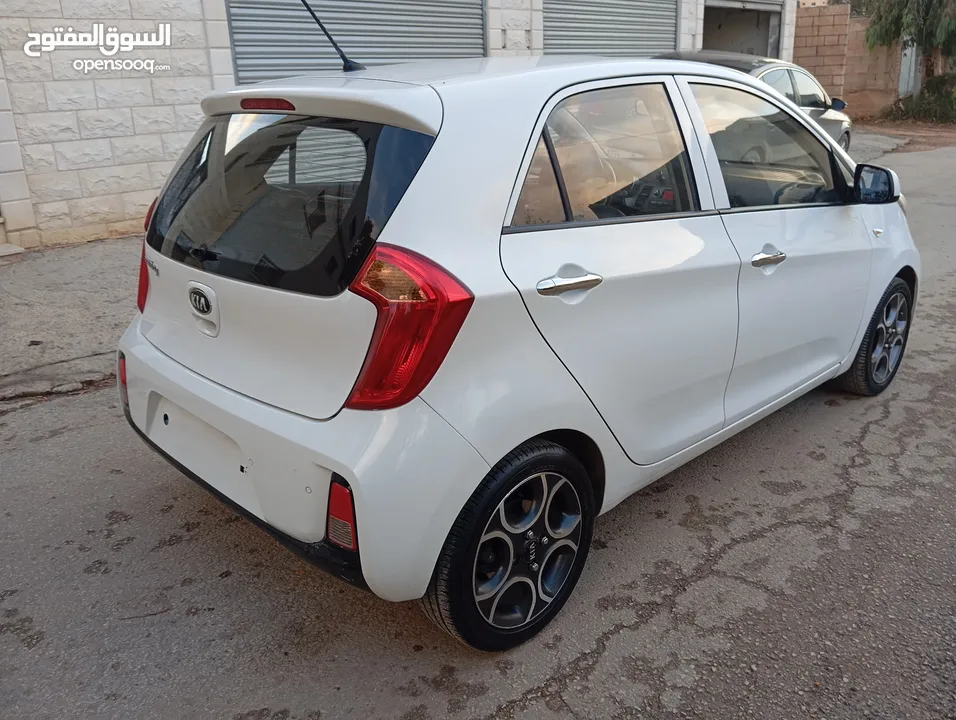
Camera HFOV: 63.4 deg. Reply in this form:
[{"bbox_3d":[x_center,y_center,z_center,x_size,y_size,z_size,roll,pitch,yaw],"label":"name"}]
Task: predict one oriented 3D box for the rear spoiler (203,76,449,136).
[{"bbox_3d":[-0.505,-0.682,2.089,0.220,0.140,1.130,-19,25,-40],"label":"rear spoiler"}]

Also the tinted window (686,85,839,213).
[{"bbox_3d":[1.004,-0.714,2.596,0.800,0.430,0.060,-13,4,-41],"label":"tinted window"}]

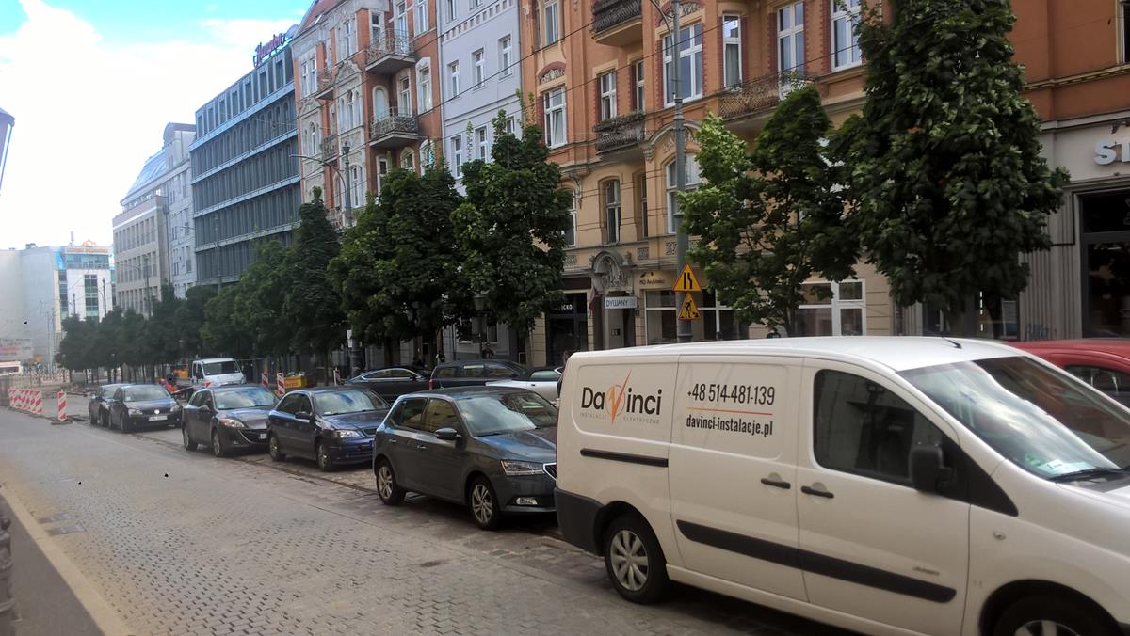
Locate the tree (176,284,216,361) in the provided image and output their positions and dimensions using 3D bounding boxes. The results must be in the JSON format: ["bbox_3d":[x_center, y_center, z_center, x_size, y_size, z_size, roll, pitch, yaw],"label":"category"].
[{"bbox_3d":[-23.707,1.280,60.210,3.400,6.893,3.400,-3,1,-35],"label":"tree"}]

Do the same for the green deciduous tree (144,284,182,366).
[{"bbox_3d":[-29.500,1.150,68.000,3.100,7.200,3.100,-3,1,-36],"label":"green deciduous tree"}]

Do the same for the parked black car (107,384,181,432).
[{"bbox_3d":[-14.300,2.990,31.500,1.780,1.490,4.220,-3,1,-35],"label":"parked black car"}]

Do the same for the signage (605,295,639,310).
[{"bbox_3d":[1.780,-0.490,29.400,1.300,0.400,0.120,-3,1,-36],"label":"signage"}]

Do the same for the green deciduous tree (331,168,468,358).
[{"bbox_3d":[-6.312,-1.357,35.286,5.200,8.695,5.000,-3,1,-35],"label":"green deciduous tree"}]

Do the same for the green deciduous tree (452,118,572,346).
[{"bbox_3d":[-1.605,-1.885,28.542,4.000,8.813,4.000,-2,1,0],"label":"green deciduous tree"}]

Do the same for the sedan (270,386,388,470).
[{"bbox_3d":[-4.382,2.053,18.114,1.710,1.430,4.150,-3,0,-35],"label":"sedan"}]

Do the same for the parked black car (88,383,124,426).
[{"bbox_3d":[-16.800,3.270,35.200,1.770,1.490,4.300,-3,1,-35],"label":"parked black car"}]

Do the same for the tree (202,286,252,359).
[{"bbox_3d":[-19.888,1.244,54.738,3.700,6.204,3.700,-3,1,-35],"label":"tree"}]

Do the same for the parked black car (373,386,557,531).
[{"bbox_3d":[-0.881,1.565,11.371,1.733,1.467,4.000,-3,0,-35],"label":"parked black car"}]

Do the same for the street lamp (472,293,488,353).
[{"bbox_3d":[-2.797,0.905,30.500,0.500,3.480,0.500,-3,1,-35],"label":"street lamp"}]

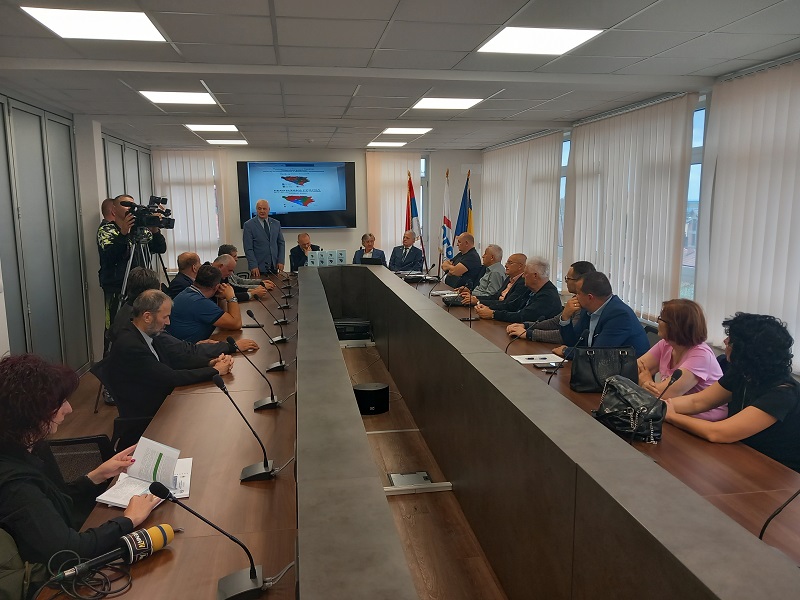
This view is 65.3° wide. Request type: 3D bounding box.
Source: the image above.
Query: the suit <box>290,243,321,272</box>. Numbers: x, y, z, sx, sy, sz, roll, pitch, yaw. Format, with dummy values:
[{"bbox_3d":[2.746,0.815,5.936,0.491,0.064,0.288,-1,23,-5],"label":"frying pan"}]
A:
[{"bbox_3d":[-1.391,-0.520,9.144,0.520,0.680,0.450,-2,9,-9],"label":"suit"}]

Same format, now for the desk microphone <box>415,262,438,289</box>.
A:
[{"bbox_3d":[0.264,-0.242,6.741,0.280,0.340,0.130,-2,9,-9],"label":"desk microphone"}]

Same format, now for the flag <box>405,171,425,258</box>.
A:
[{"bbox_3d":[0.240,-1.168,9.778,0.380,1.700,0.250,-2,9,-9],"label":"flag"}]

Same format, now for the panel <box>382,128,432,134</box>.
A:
[{"bbox_3d":[0.102,-2.169,7.987,0.590,0.040,0.590,-2,9,-9],"label":"panel"}]

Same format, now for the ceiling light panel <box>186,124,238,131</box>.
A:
[{"bbox_3d":[-2.283,-2.094,7.610,0.590,0.040,0.590,-2,9,-9],"label":"ceiling light panel"}]

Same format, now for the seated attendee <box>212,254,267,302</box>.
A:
[{"bbox_3d":[-1.857,0.121,6.608,0.830,1.240,0.520,-2,9,-9],"label":"seated attendee"}]

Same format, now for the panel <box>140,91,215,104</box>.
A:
[{"bbox_3d":[-2.087,-1.916,5.911,0.600,0.040,0.600,-2,9,-9],"label":"panel"}]

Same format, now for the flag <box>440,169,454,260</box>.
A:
[{"bbox_3d":[0.836,-1.524,11.072,0.260,1.580,0.180,-2,9,-9],"label":"flag"}]

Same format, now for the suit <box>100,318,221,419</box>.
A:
[{"bbox_3d":[-1.349,0.380,3.616,0.580,0.600,0.490,0,9,-1],"label":"suit"}]

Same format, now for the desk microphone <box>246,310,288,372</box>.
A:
[{"bbox_3d":[-0.784,0.247,3.668,0.220,0.360,0.110,-3,9,-18],"label":"desk microphone"}]

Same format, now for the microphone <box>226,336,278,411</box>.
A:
[{"bbox_3d":[-0.703,0.351,2.980,0.235,0.360,0.110,-4,9,-21],"label":"microphone"}]

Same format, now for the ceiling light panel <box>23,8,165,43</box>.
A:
[{"bbox_3d":[-1.673,-1.537,3.490,0.600,0.040,0.600,-2,9,-9],"label":"ceiling light panel"}]

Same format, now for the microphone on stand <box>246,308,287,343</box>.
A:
[{"bbox_3d":[-0.918,0.150,4.359,0.220,0.310,0.100,-2,9,-9],"label":"microphone on stand"}]

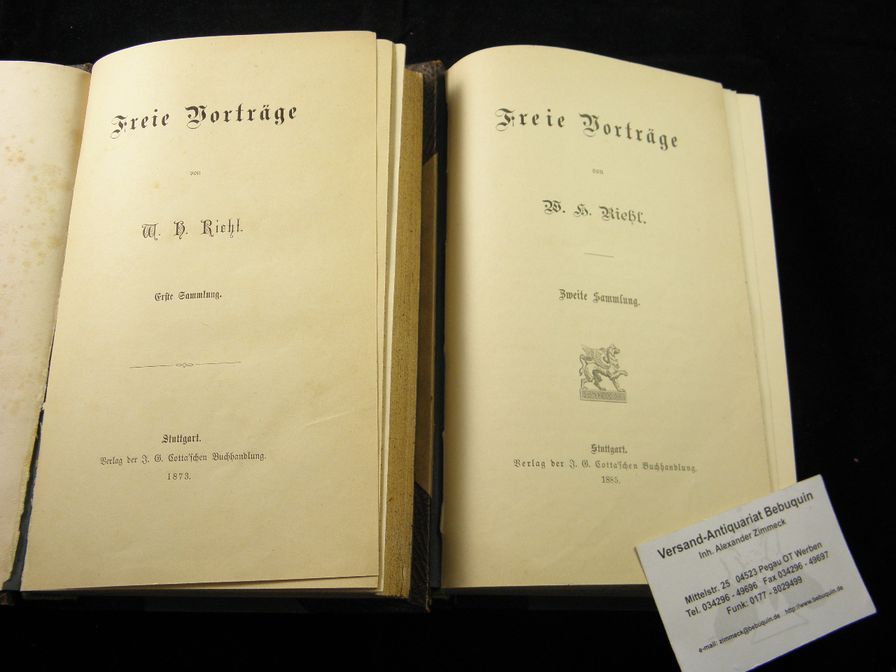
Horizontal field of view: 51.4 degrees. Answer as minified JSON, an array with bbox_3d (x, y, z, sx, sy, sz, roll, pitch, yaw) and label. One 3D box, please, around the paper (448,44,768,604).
[{"bbox_3d":[0.063,-0.015,0.375,0.128,0.020,0.224,1,70,-4],"label":"paper"}]

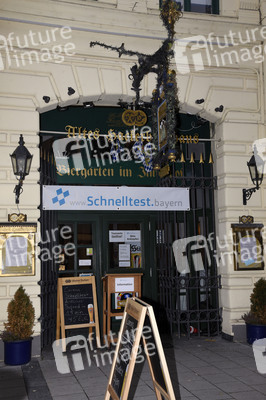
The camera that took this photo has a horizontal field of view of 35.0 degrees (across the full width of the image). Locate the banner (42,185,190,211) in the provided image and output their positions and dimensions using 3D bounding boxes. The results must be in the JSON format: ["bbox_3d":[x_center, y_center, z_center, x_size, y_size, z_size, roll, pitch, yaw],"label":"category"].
[{"bbox_3d":[-0.206,-0.027,6.842,2.450,0.395,0.020,0,-5,-16],"label":"banner"}]

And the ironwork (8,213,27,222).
[{"bbox_3d":[-1.635,0.252,5.981,0.255,0.133,0.050,0,-5,-16],"label":"ironwork"}]

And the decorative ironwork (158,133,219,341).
[{"bbox_3d":[0.983,0.779,7.776,0.900,3.280,0.850,1,-7,-14],"label":"decorative ironwork"}]

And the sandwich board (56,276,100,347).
[{"bbox_3d":[-0.898,1.817,6.856,0.600,1.110,0.480,2,-7,-28],"label":"sandwich board"}]

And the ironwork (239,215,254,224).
[{"bbox_3d":[1.884,0.324,7.003,0.265,0.135,0.050,0,-5,-16],"label":"ironwork"}]

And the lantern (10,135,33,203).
[{"bbox_3d":[-1.548,-0.403,5.868,0.320,0.905,0.530,0,-5,-16],"label":"lantern"}]

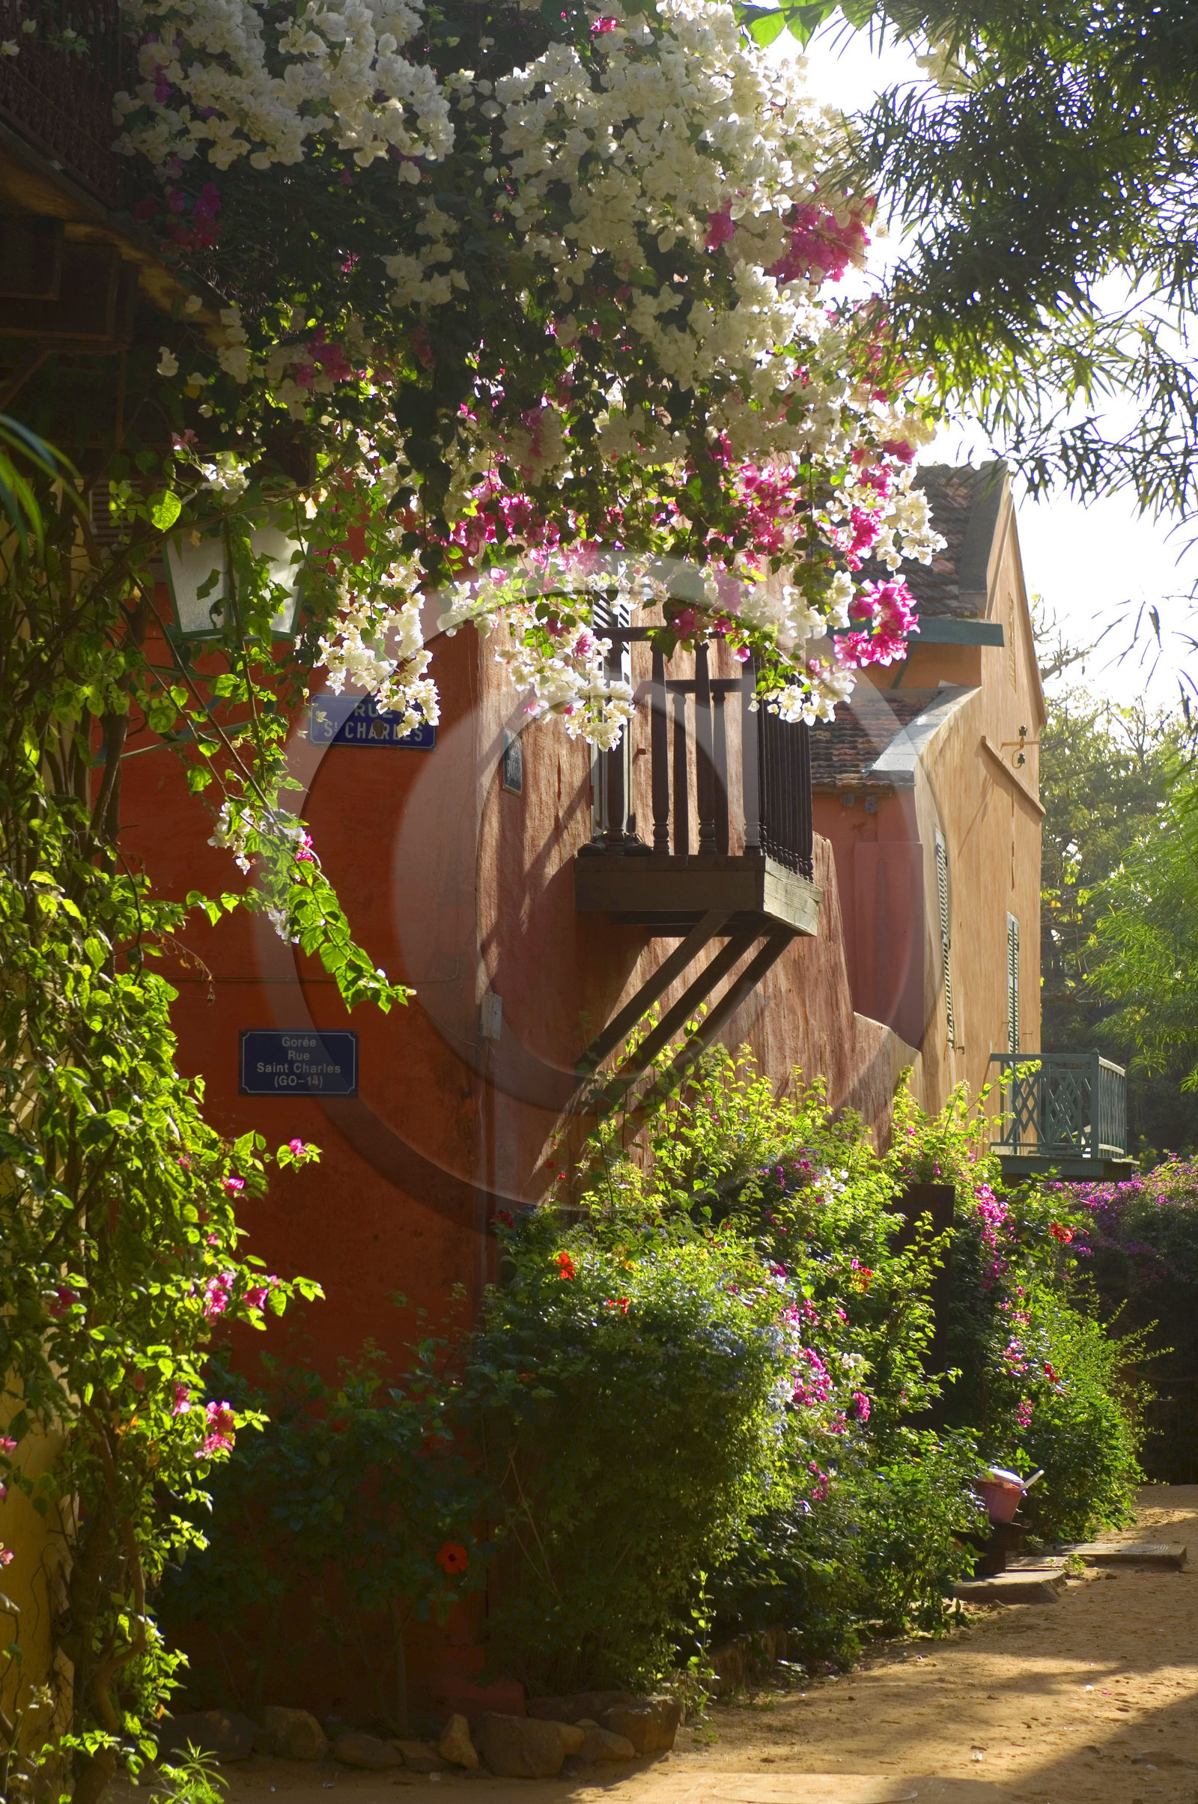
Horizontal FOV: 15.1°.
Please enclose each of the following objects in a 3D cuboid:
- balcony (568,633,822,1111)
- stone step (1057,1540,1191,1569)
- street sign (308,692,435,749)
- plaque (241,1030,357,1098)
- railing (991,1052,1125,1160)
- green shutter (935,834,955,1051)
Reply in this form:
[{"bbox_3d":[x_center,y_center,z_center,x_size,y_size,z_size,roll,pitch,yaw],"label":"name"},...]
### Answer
[{"bbox_3d":[0.475,-0.127,20.491,0.828,2.001,2.083,-1,-4,9],"label":"balcony"},{"bbox_3d":[3.125,3.888,26.807,0.722,0.085,0.900,-1,-4,10],"label":"stone step"},{"bbox_3d":[-0.864,-0.692,17.198,0.490,0.198,0.020,1,-4,-12],"label":"street sign"},{"bbox_3d":[-1.137,0.609,17.054,0.450,0.252,0.020,1,-4,-12],"label":"plaque"},{"bbox_3d":[4.394,1.984,42.767,0.986,0.957,4.376,-1,-4,10],"label":"railing"},{"bbox_3d":[2.910,0.302,37.877,0.050,1.790,0.900,-1,-4,9],"label":"green shutter"}]

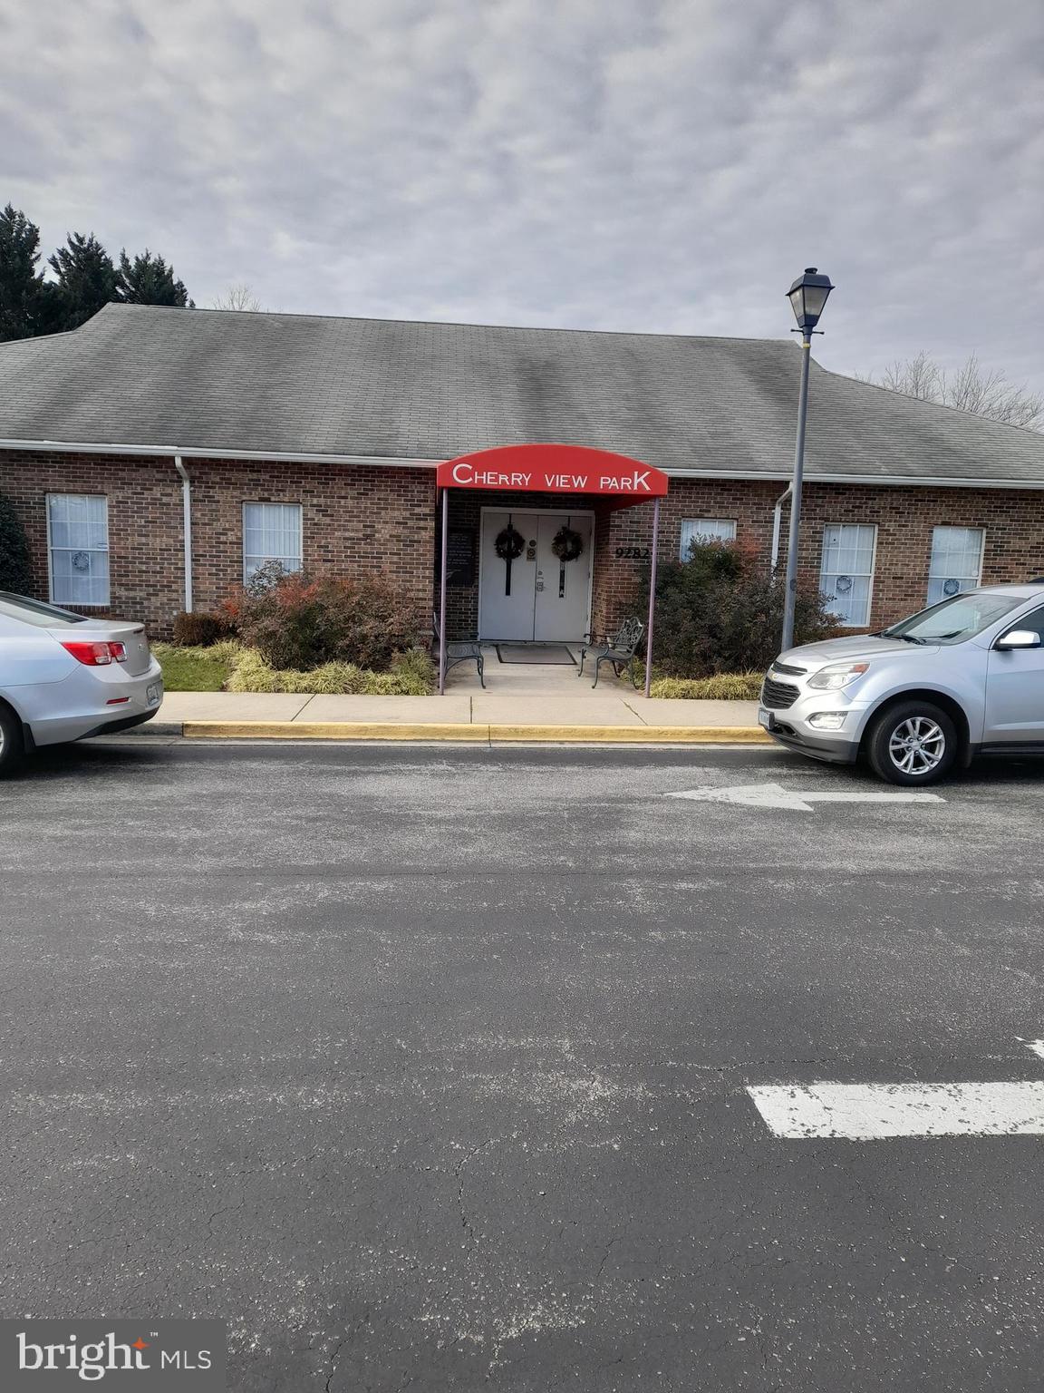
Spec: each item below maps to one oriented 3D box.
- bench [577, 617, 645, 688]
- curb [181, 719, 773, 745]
[{"bbox_3d":[1.185,-0.613,13.283,0.630,0.870,1.230,1,7,-5],"label":"bench"},{"bbox_3d":[-0.352,0.360,10.204,6.050,0.140,0.210,1,7,-5],"label":"curb"}]

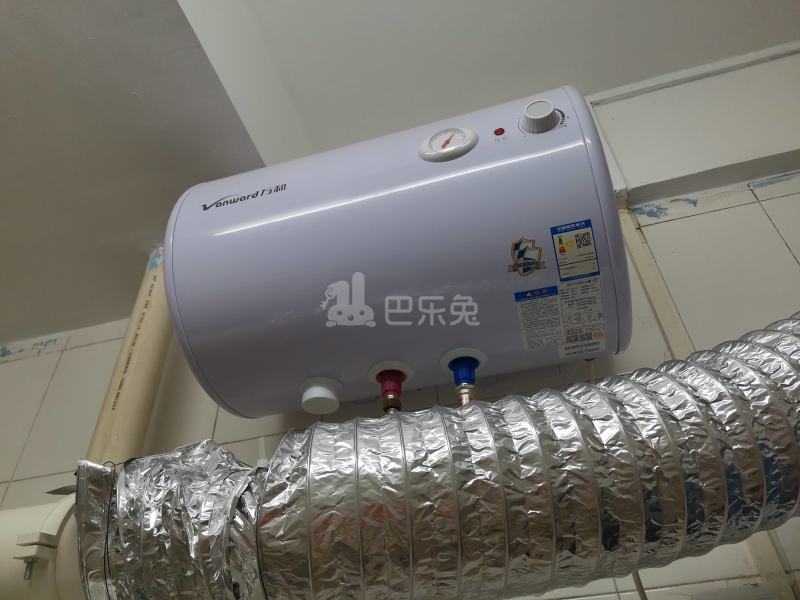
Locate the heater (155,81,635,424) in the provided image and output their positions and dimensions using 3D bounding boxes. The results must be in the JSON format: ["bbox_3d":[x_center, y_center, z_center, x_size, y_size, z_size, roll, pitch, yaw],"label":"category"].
[{"bbox_3d":[0.004,-0.057,0.908,0.595,0.392,0.394,-12,-42,11],"label":"heater"}]

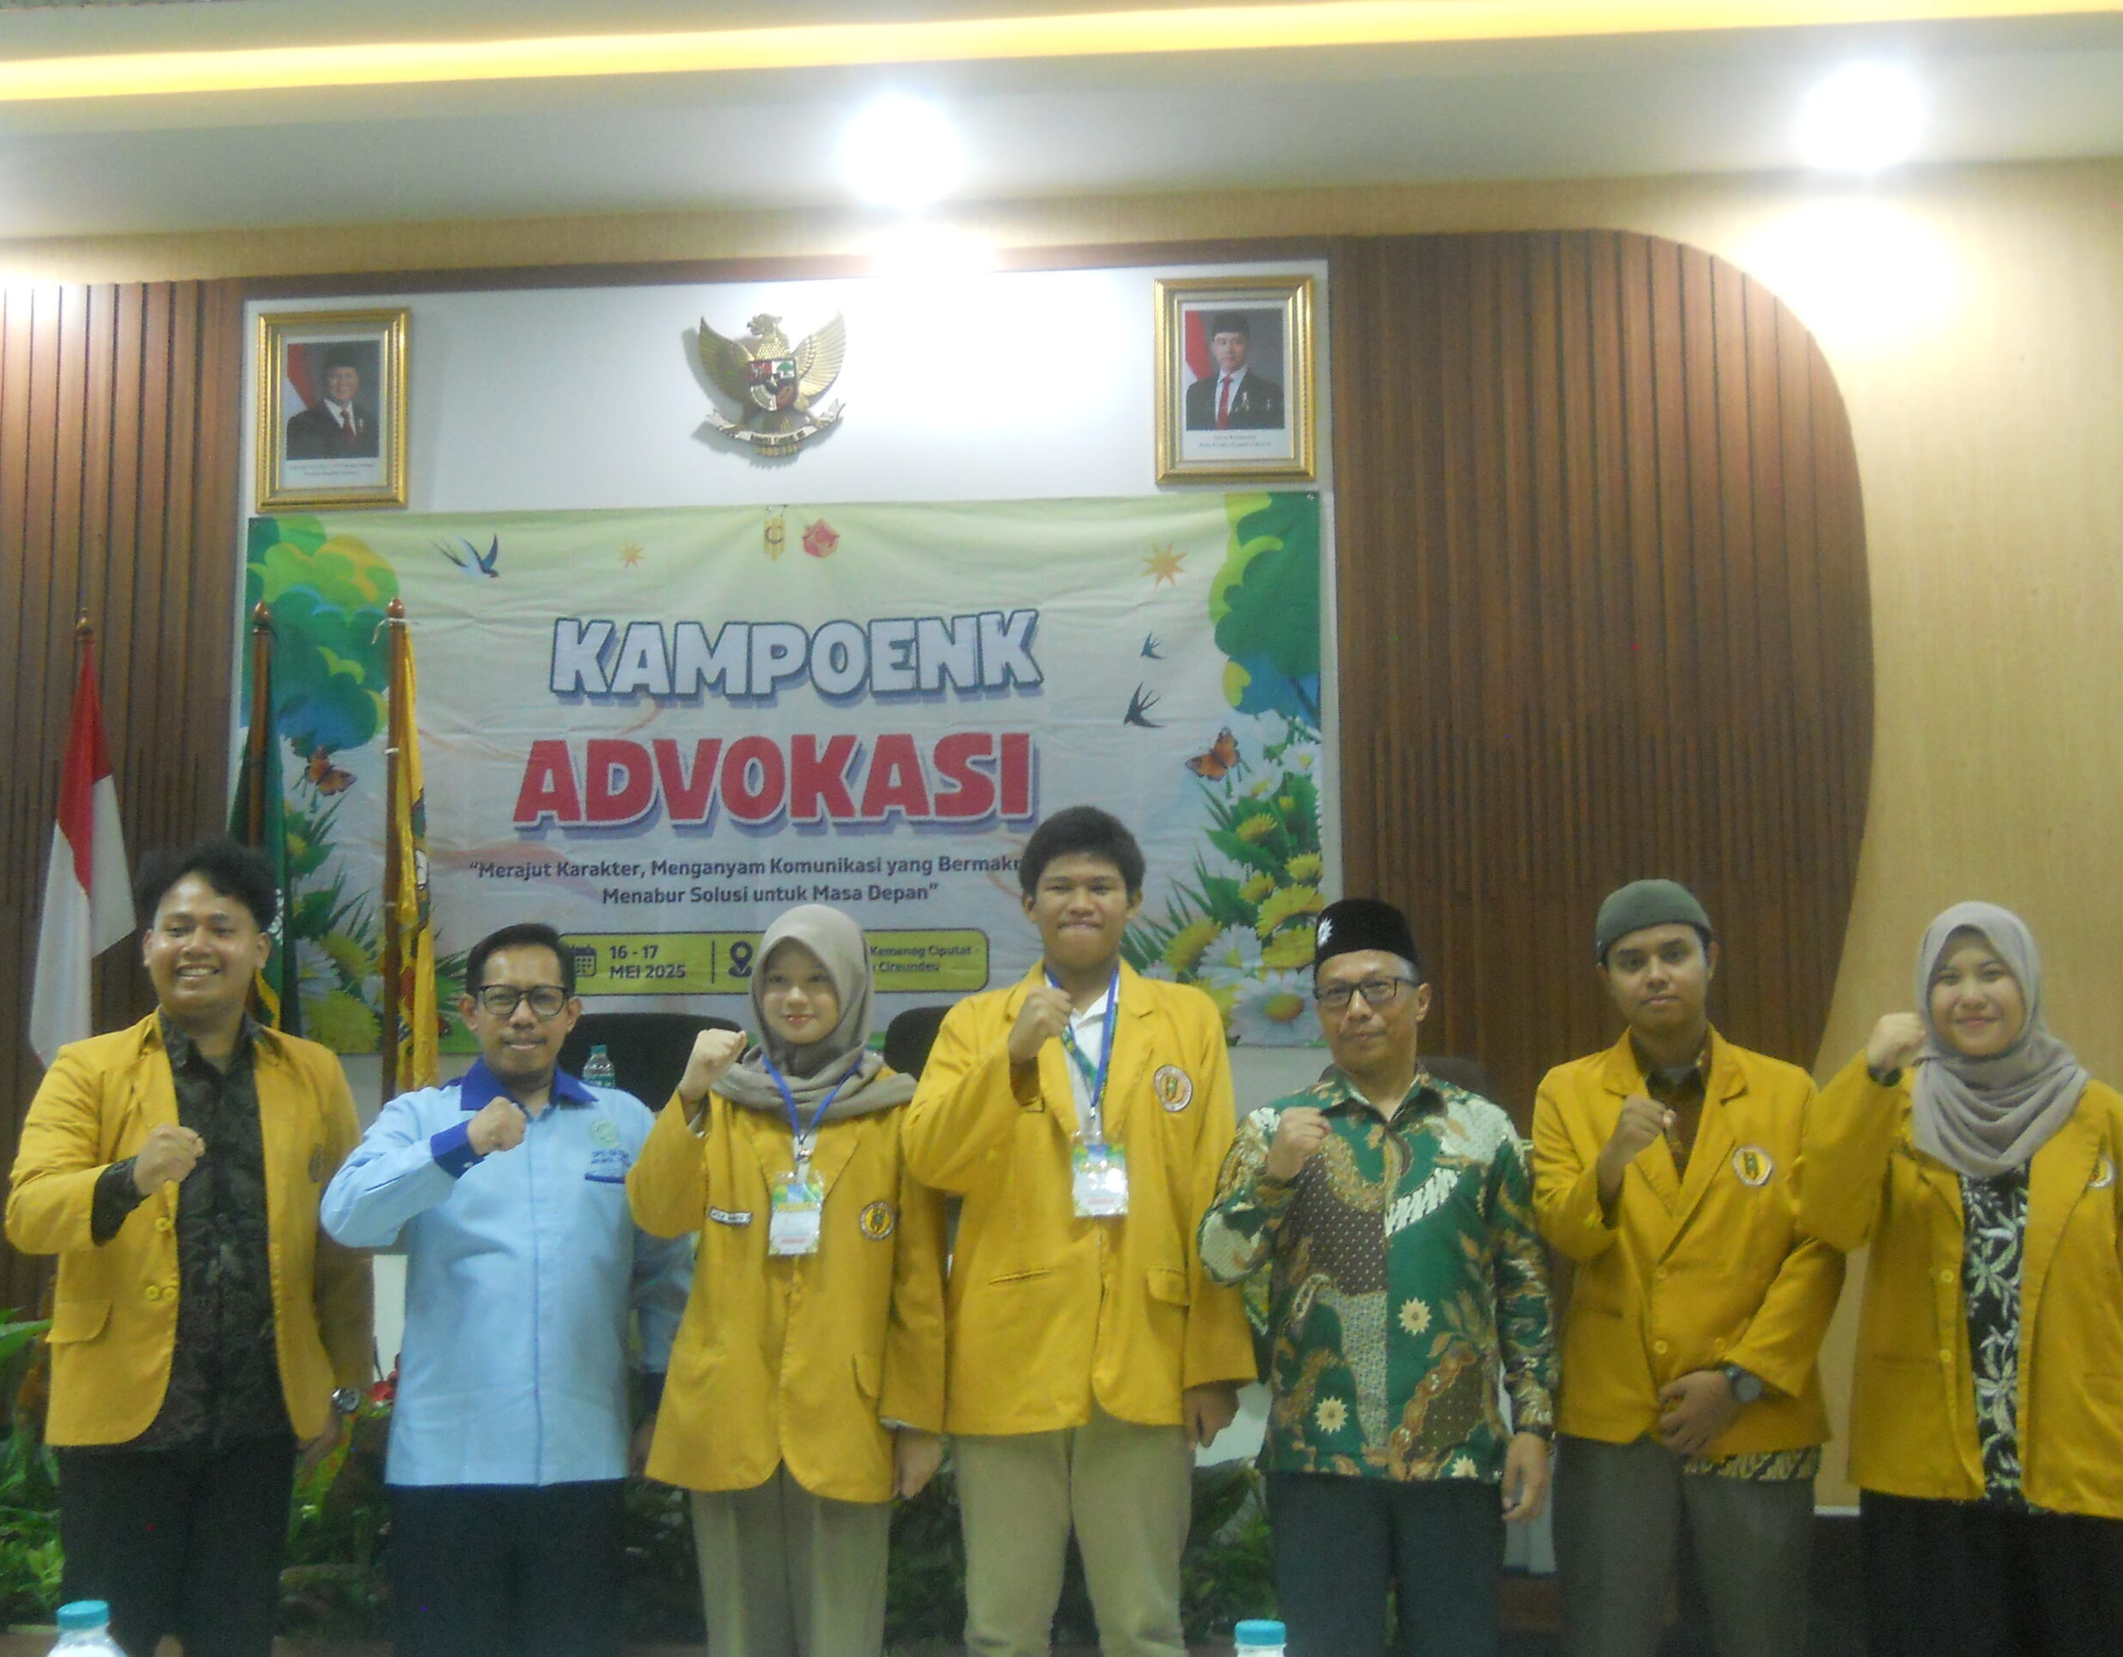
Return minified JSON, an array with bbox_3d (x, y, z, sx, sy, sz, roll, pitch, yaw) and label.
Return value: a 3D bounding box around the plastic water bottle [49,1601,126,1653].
[{"bbox_3d":[-0.597,0.586,1.587,0.065,0.220,0.065,-1,-7,5],"label":"plastic water bottle"}]

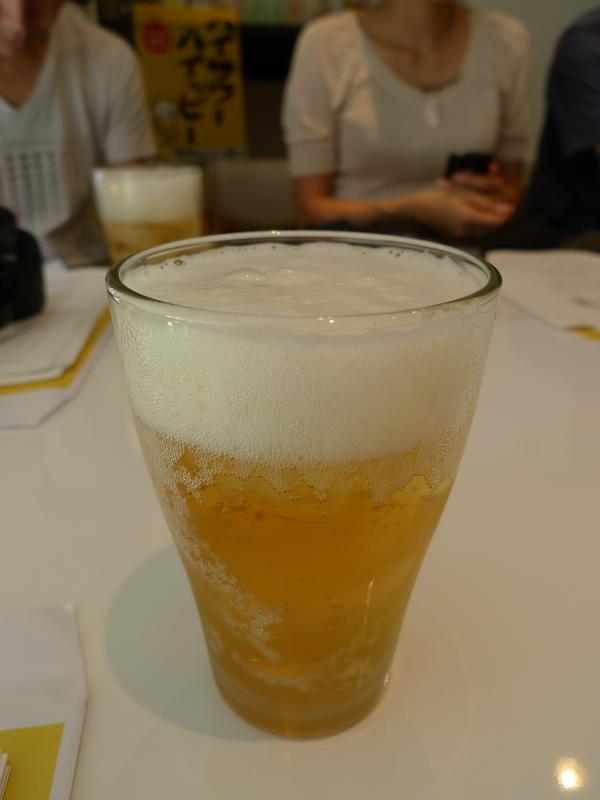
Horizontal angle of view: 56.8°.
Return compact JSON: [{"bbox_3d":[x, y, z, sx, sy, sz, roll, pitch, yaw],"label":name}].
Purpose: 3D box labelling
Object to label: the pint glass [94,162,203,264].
[{"bbox_3d":[-0.127,-0.137,0.495,0.089,0.131,0.089,0,26,0],"label":"pint glass"}]

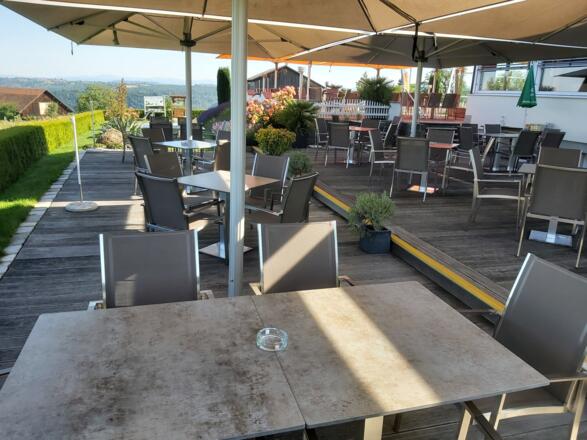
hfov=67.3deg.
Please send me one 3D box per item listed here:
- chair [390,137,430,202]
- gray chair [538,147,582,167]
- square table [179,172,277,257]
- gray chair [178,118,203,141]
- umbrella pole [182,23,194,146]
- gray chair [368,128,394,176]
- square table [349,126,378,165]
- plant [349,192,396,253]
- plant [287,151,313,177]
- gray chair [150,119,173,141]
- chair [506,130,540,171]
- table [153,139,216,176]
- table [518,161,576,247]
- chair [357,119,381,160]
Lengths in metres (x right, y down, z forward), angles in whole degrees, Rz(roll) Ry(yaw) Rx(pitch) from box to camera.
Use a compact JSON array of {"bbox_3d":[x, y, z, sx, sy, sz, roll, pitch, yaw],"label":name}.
[{"bbox_3d":[1.742,-0.749,6.363,0.560,0.880,0.660,11,19,25],"label":"chair"},{"bbox_3d":[3.248,-0.366,5.369,0.560,0.880,0.660,10,18,22],"label":"gray chair"},{"bbox_3d":[-0.677,-0.033,4.479,0.790,0.745,0.790,11,18,27],"label":"square table"},{"bbox_3d":[-2.163,-1.575,8.992,0.560,0.880,0.660,-4,18,-21],"label":"gray chair"},{"bbox_3d":[-1.549,-1.655,6.578,0.110,2.500,0.110,-3,18,-18],"label":"umbrella pole"},{"bbox_3d":[1.597,-1.033,7.269,0.660,0.880,0.560,12,19,27],"label":"gray chair"},{"bbox_3d":[1.323,-1.612,9.613,0.790,0.745,0.790,11,18,27],"label":"square table"},{"bbox_3d":[0.854,0.040,4.733,0.450,0.580,0.430,-3,18,-18],"label":"plant"},{"bbox_3d":[0.098,-0.745,7.171,0.480,0.690,0.480,2,16,0],"label":"plant"},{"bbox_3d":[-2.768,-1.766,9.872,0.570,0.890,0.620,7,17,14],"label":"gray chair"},{"bbox_3d":[4.573,-1.395,9.057,0.570,0.890,0.620,-2,17,-14],"label":"chair"},{"bbox_3d":[-1.737,-0.878,7.268,0.790,0.745,0.790,12,18,30],"label":"table"},{"bbox_3d":[2.864,-0.159,4.784,0.800,0.740,0.800,11,18,27],"label":"table"},{"bbox_3d":[1.718,-1.826,10.097,0.570,0.890,0.620,7,17,13],"label":"chair"}]

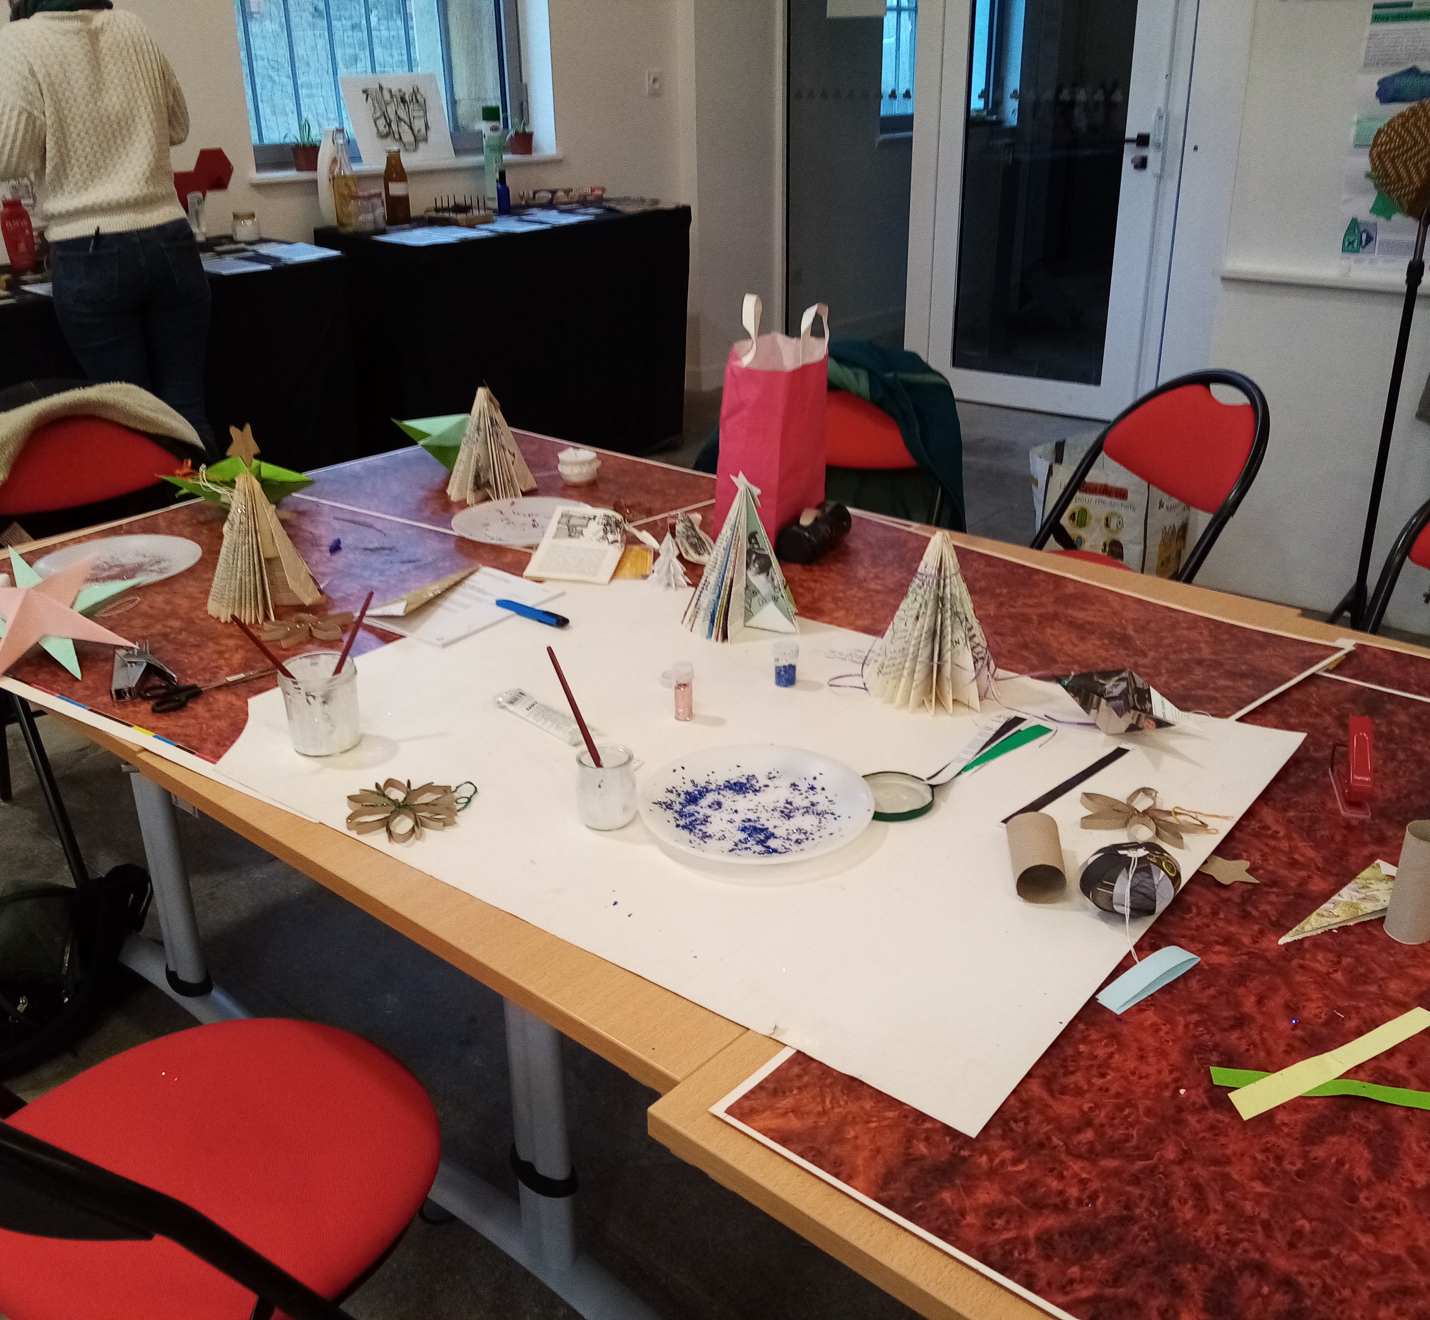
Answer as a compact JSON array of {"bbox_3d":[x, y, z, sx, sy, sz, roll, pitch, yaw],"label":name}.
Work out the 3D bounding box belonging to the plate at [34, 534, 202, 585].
[{"bbox_3d":[-0.931,-0.148,2.071,0.240,0.022,0.240,-1,23,0],"label":"plate"}]

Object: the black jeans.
[{"bbox_3d":[-1.288,-0.524,3.114,0.380,1.018,0.290,-21,31,-38],"label":"black jeans"}]

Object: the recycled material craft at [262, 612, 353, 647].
[{"bbox_3d":[-0.544,-0.043,1.765,0.119,0.015,0.087,-9,25,-17],"label":"recycled material craft"}]

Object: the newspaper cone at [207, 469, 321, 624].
[{"bbox_3d":[-0.628,-0.163,1.823,0.155,0.190,0.150,-10,26,-18],"label":"newspaper cone"}]

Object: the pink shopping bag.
[{"bbox_3d":[0.093,-0.379,2.139,0.120,0.358,0.175,14,27,31],"label":"pink shopping bag"}]

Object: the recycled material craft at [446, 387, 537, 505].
[{"bbox_3d":[-0.416,-0.401,2.418,0.165,0.195,0.157,-1,23,0],"label":"recycled material craft"}]

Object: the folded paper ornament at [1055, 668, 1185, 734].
[{"bbox_3d":[0.440,0.047,1.435,0.145,0.065,0.100,3,24,9],"label":"folded paper ornament"}]

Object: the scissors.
[{"bbox_3d":[-0.605,0.028,1.615,0.177,0.012,0.076,-14,27,-26],"label":"scissors"}]

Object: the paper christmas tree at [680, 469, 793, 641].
[{"bbox_3d":[0.034,-0.141,1.702,0.155,0.203,0.150,-14,27,-27],"label":"paper christmas tree"}]

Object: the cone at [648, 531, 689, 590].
[{"bbox_3d":[-0.067,-0.148,1.901,0.065,0.073,0.063,-2,24,-2],"label":"cone"}]

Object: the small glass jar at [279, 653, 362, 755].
[{"bbox_3d":[-0.447,0.049,1.498,0.079,0.095,0.079,-1,23,0],"label":"small glass jar"}]

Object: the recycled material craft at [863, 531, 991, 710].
[{"bbox_3d":[0.250,-0.055,1.513,0.145,0.192,0.145,-1,24,0],"label":"recycled material craft"}]

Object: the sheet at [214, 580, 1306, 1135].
[{"bbox_3d":[0.009,0.082,1.513,1.065,0.008,0.785,16,29,35],"label":"sheet"}]

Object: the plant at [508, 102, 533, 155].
[{"bbox_3d":[-0.734,-1.988,4.947,0.100,0.185,0.100,17,29,35],"label":"plant"}]

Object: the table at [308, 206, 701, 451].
[{"bbox_3d":[-0.753,-1.208,5.081,0.605,0.909,1.255,21,32,40],"label":"table"}]

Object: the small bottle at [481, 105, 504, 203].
[{"bbox_3d":[-0.771,-1.734,4.571,0.066,0.341,0.064,-14,27,-27],"label":"small bottle"}]

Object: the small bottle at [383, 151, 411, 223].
[{"bbox_3d":[-1.064,-1.565,4.371,0.082,0.226,0.082,17,29,35],"label":"small bottle"}]

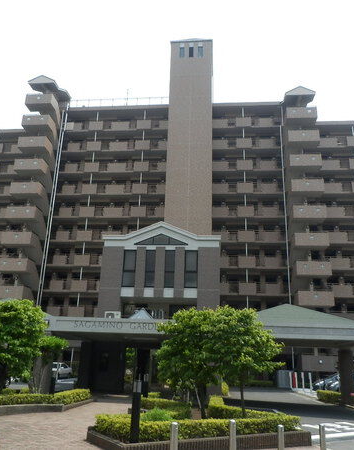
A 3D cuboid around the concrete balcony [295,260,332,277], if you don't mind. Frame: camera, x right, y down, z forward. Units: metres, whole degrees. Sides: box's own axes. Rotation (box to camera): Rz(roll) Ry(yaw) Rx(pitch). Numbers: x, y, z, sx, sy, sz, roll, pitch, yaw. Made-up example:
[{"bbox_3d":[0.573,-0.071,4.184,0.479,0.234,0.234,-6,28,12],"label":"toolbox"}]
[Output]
[{"bbox_3d":[12.928,4.296,39.569,3.194,1.320,1.600,0,-19,5],"label":"concrete balcony"}]

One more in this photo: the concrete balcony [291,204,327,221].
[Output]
[{"bbox_3d":[13.098,-0.997,41.350,3.194,1.328,1.600,0,-19,5],"label":"concrete balcony"}]

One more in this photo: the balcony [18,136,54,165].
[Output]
[{"bbox_3d":[-16.067,-8.832,47.497,3.100,1.370,2.400,0,-18,5],"label":"balcony"}]

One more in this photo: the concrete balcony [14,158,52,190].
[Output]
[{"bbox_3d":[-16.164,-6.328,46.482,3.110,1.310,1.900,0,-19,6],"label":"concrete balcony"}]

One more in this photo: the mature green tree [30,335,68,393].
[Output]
[{"bbox_3d":[-5.228,5.750,16.967,1.560,2.443,1.500,0,-19,6],"label":"mature green tree"}]

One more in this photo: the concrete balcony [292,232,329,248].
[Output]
[{"bbox_3d":[12.935,1.651,40.291,3.170,1.310,1.550,0,-19,6],"label":"concrete balcony"}]

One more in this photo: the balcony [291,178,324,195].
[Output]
[{"bbox_3d":[13.126,-3.653,42.077,3.170,1.310,1.550,0,-19,6],"label":"balcony"}]

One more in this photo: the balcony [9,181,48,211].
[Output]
[{"bbox_3d":[-16.201,-3.580,45.756,3.150,1.400,2.400,0,-18,5],"label":"balcony"}]

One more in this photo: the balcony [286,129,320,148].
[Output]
[{"bbox_3d":[13.317,-8.957,43.863,3.170,1.310,1.550,0,-19,6],"label":"balcony"}]

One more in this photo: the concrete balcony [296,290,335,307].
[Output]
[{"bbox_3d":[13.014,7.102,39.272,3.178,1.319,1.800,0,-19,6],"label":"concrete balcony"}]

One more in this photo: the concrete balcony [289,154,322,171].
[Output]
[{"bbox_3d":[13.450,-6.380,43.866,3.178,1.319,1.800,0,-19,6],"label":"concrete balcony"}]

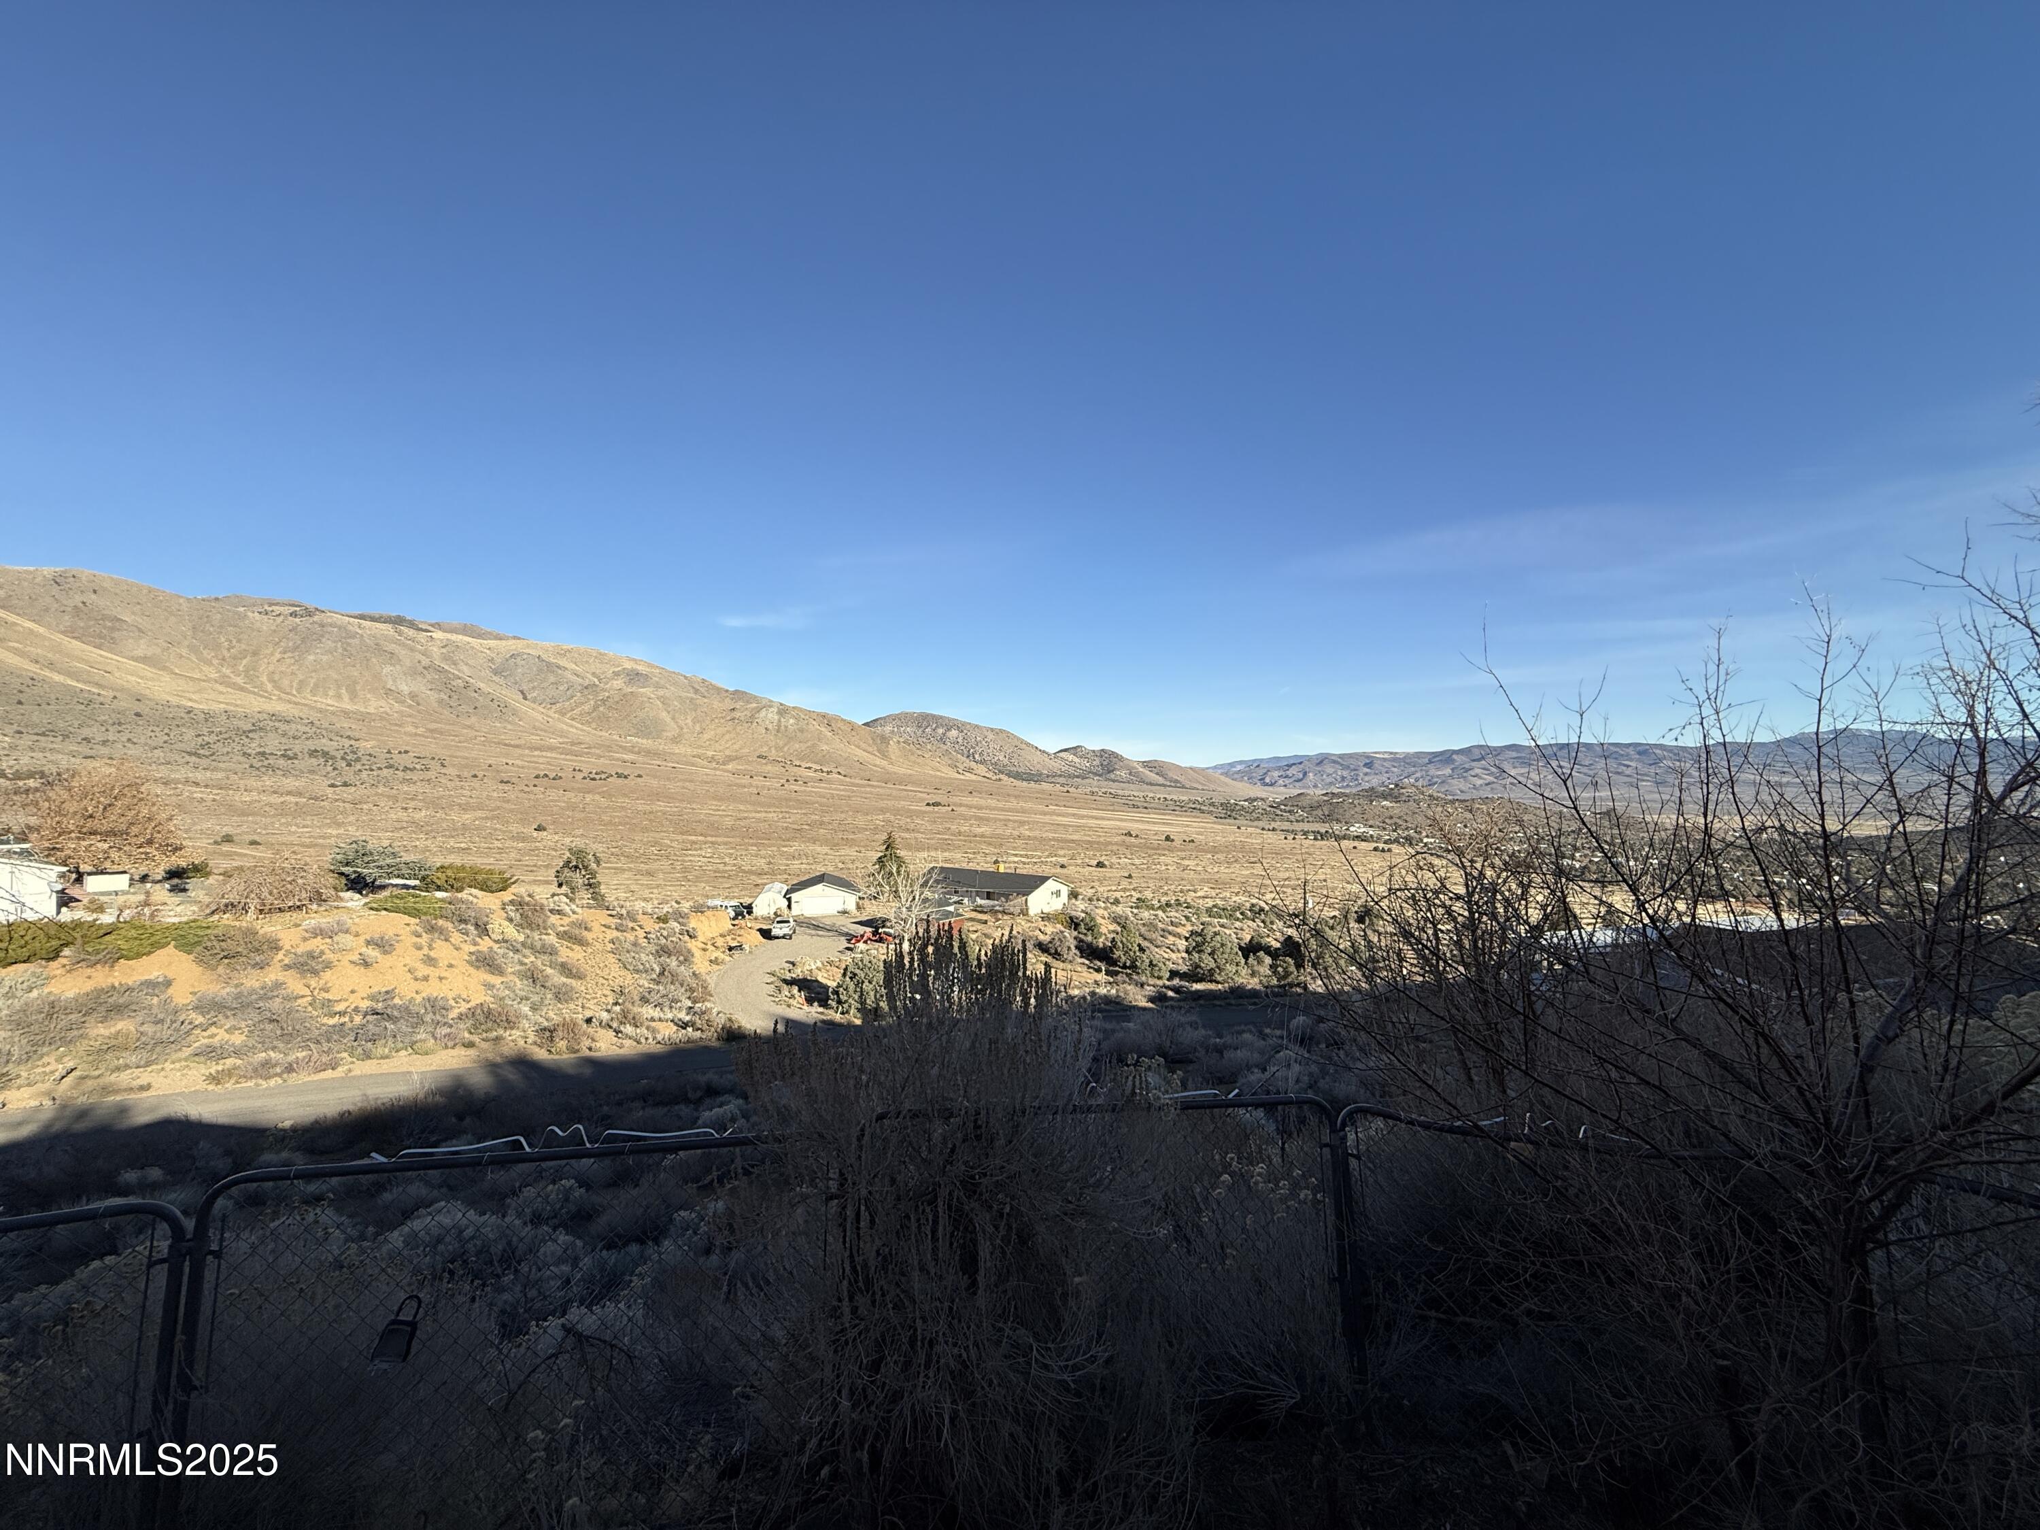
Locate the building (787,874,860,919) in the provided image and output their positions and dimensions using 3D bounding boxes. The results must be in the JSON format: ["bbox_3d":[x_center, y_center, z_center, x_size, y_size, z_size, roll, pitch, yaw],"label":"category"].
[{"bbox_3d":[-24.717,16.287,104.499,9.100,4.050,9.800,0,-1,-13],"label":"building"}]

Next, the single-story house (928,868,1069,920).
[{"bbox_3d":[-4.166,16.372,109.659,20.200,4.400,9.000,-1,-1,37],"label":"single-story house"}]

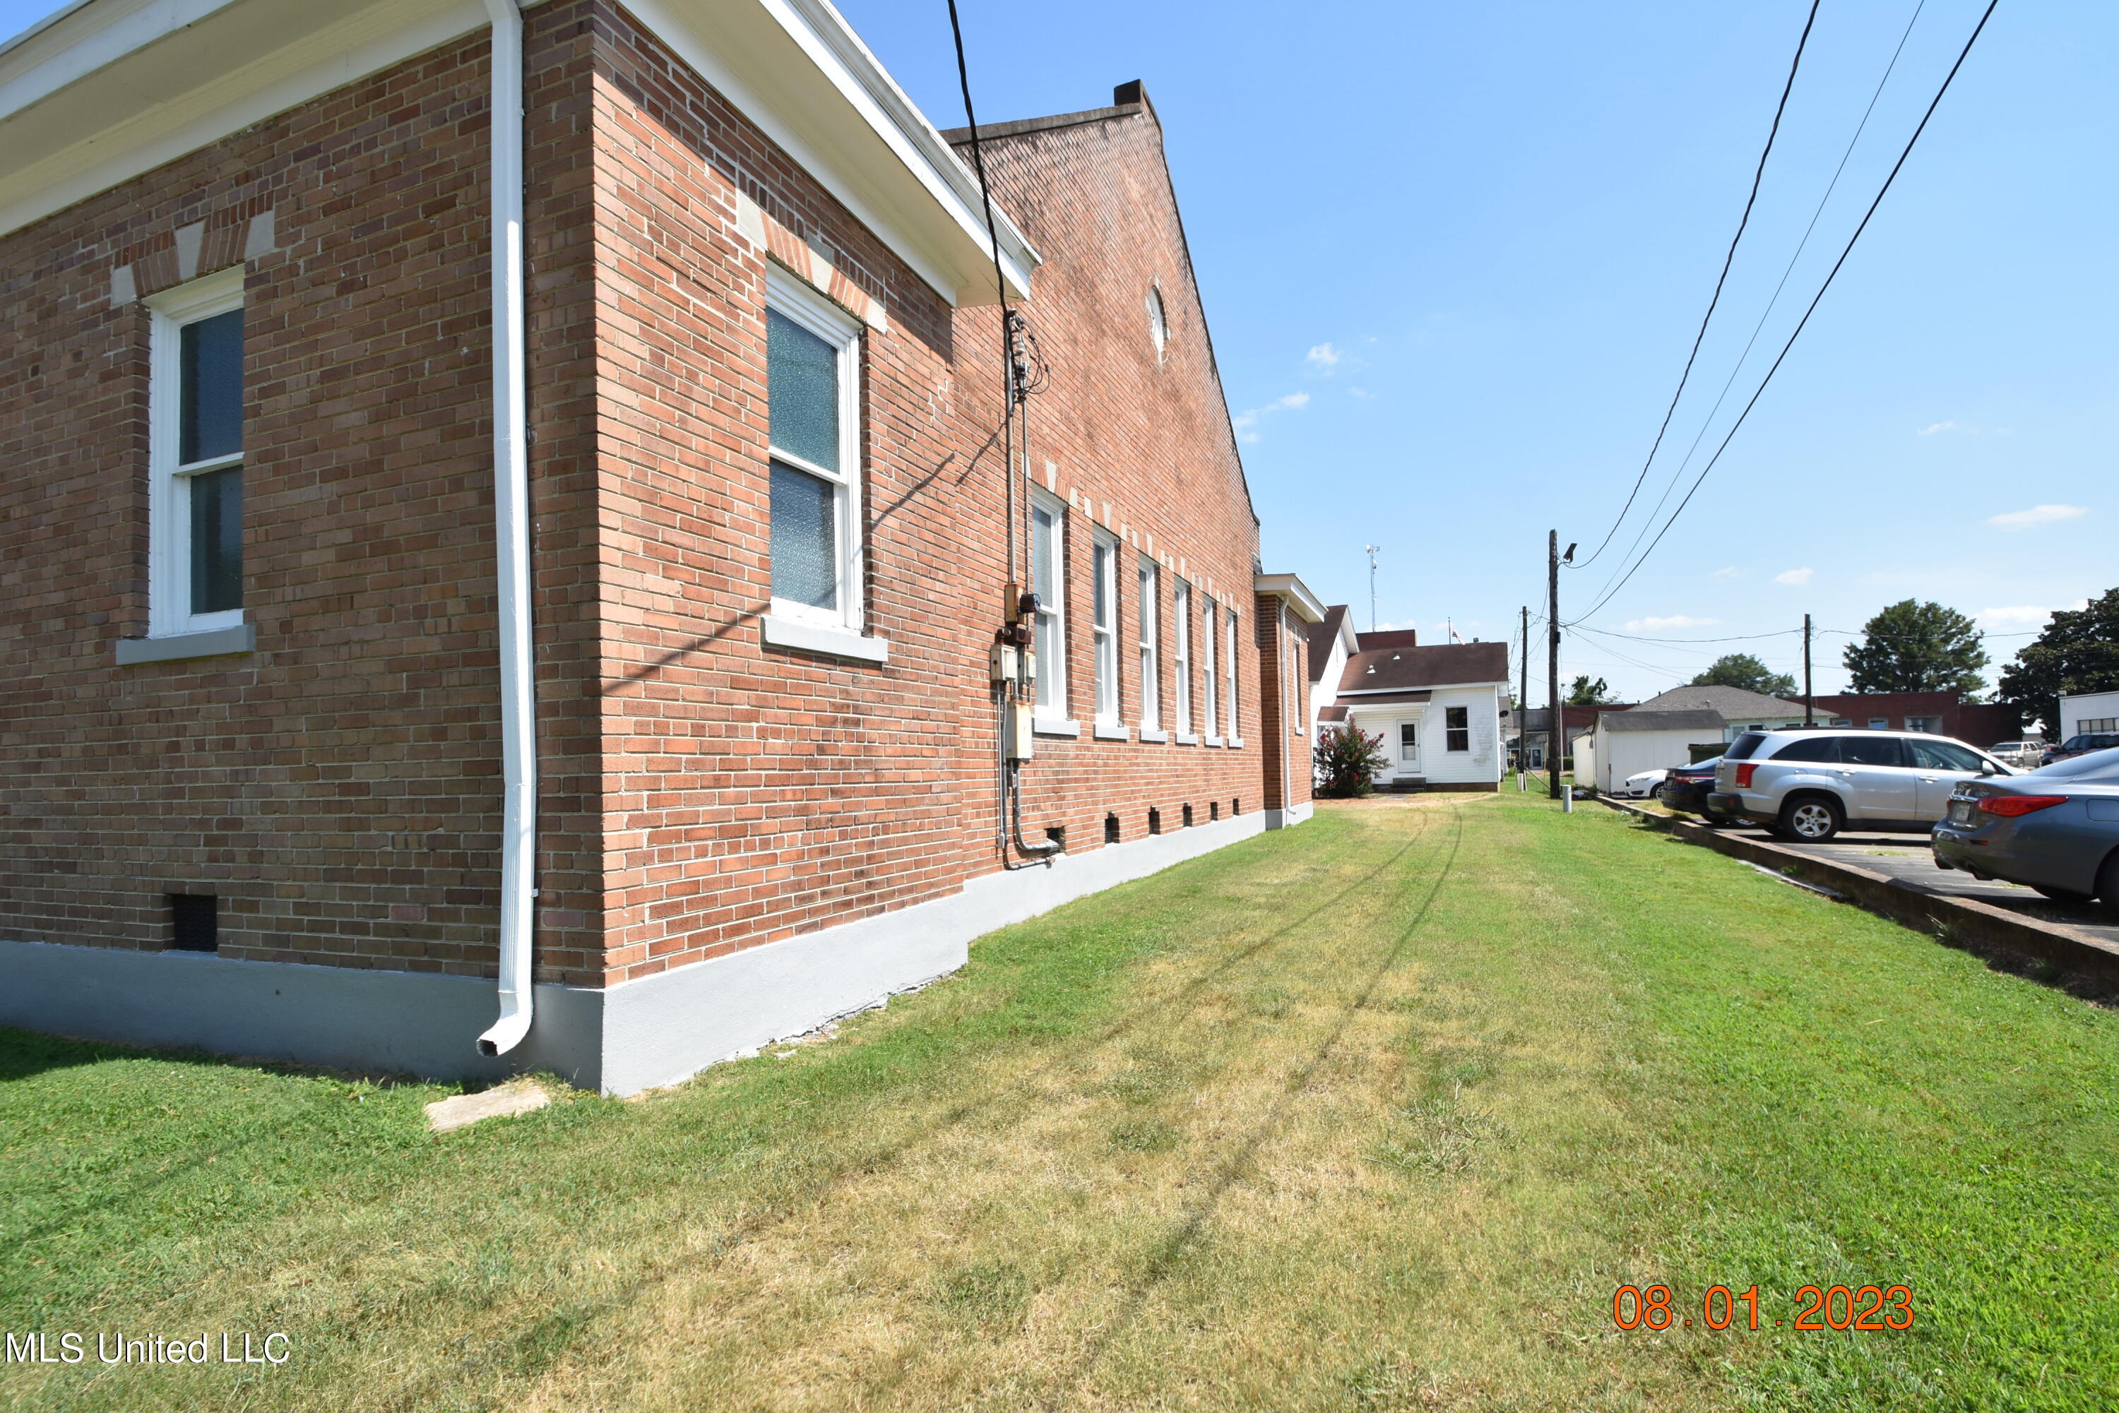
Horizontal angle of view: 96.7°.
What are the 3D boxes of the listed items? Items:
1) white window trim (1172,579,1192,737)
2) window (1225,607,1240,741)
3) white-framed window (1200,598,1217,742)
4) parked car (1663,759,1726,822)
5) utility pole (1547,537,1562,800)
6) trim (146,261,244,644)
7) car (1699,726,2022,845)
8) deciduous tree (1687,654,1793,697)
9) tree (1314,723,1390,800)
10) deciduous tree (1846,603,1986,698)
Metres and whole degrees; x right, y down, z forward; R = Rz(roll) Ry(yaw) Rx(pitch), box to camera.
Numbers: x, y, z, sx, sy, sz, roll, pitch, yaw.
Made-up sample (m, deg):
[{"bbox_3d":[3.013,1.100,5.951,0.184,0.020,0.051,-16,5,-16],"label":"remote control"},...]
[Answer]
[{"bbox_3d":[1.551,-0.634,12.286,0.140,2.000,0.820,-3,-3,23],"label":"white window trim"},{"bbox_3d":[2.675,-0.480,14.944,0.140,2.000,0.820,-3,-3,23],"label":"window"},{"bbox_3d":[2.107,-0.557,13.601,0.140,2.000,0.820,-3,-3,23],"label":"white-framed window"},{"bbox_3d":[14.774,1.560,18.454,4.800,1.460,1.840,-1,-3,23],"label":"parked car"},{"bbox_3d":[15.515,-1.270,29.500,0.280,8.450,0.280,-1,-2,23],"label":"utility pole"},{"bbox_3d":[-4.104,-1.198,4.587,0.850,1.660,0.140,-2,-3,21],"label":"trim"},{"bbox_3d":[13.163,1.225,14.733,5.000,1.740,1.850,-1,-3,23],"label":"car"},{"bbox_3d":[59.703,0.426,81.734,9.600,10.238,9.300,-3,-3,23],"label":"deciduous tree"},{"bbox_3d":[9.682,1.827,31.300,2.600,2.500,2.400,-3,-3,23],"label":"tree"},{"bbox_3d":[65.499,-1.721,71.664,11.200,12.904,11.000,-3,-3,23],"label":"deciduous tree"}]

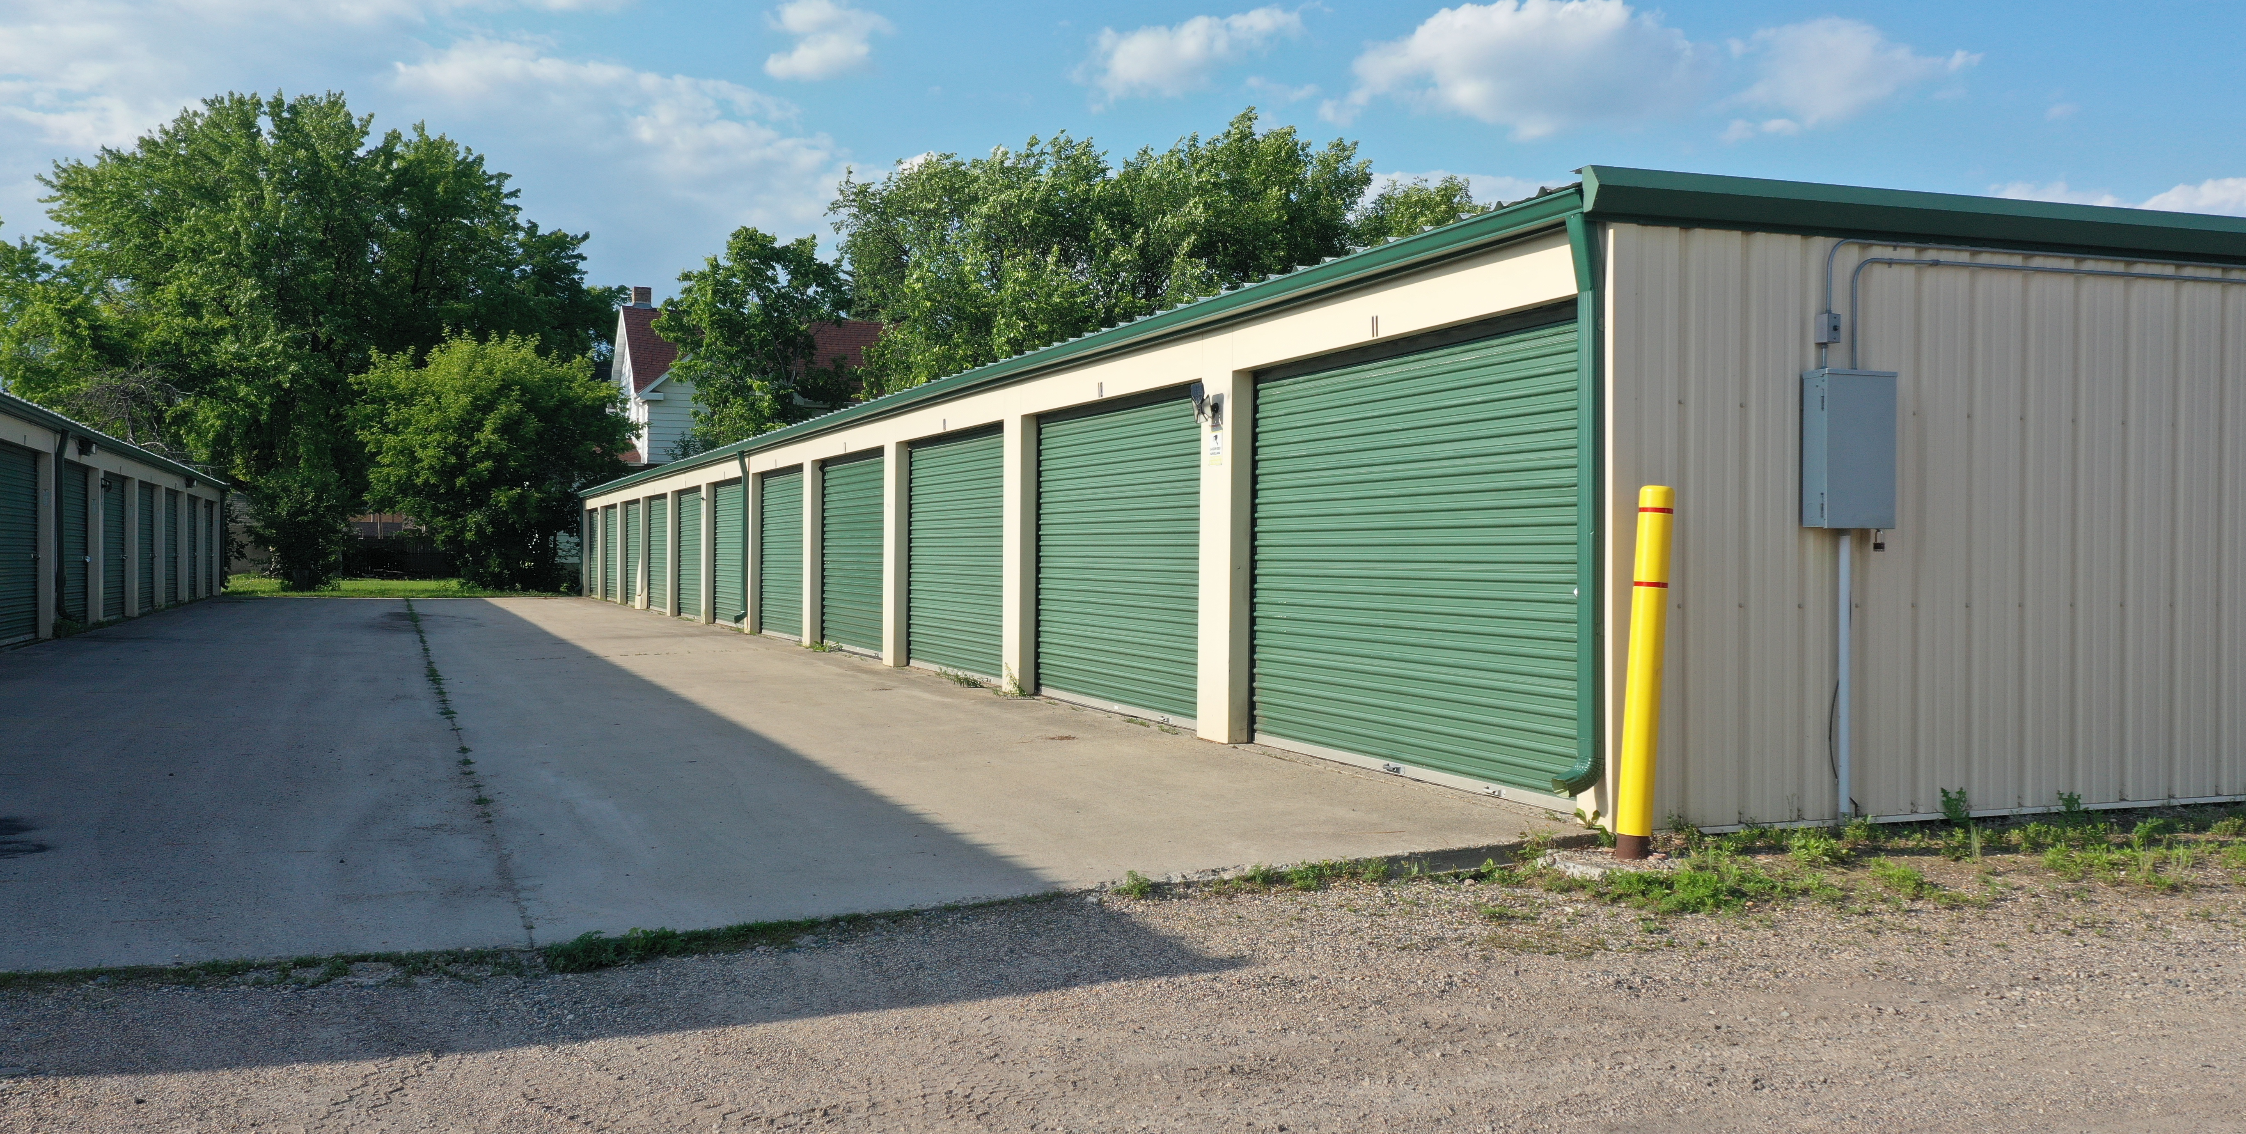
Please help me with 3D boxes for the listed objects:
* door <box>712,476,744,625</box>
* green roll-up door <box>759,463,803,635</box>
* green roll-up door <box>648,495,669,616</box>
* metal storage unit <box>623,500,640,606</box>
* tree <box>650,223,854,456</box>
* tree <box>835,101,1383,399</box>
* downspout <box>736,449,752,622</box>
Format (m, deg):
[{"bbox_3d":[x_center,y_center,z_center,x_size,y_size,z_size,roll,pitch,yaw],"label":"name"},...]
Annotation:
[{"bbox_3d":[-5.682,-0.167,25.594,0.100,2.130,3.240,0,1,-23],"label":"door"},{"bbox_3d":[-4.267,-0.139,22.221,0.100,2.130,3.240,0,1,-23],"label":"green roll-up door"},{"bbox_3d":[-8.514,-0.223,32.340,0.100,2.130,3.240,0,1,-23],"label":"green roll-up door"},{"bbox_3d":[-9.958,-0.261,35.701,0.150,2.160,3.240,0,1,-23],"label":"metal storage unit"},{"bbox_3d":[-10.692,-4.570,50.940,6.200,10.590,5.800,1,1,0],"label":"tree"},{"bbox_3d":[-0.506,-5.258,43.931,13.200,12.220,9.500,1,1,0],"label":"tree"},{"bbox_3d":[-5.209,-0.394,23.834,0.190,2.360,0.100,0,1,-23],"label":"downspout"}]

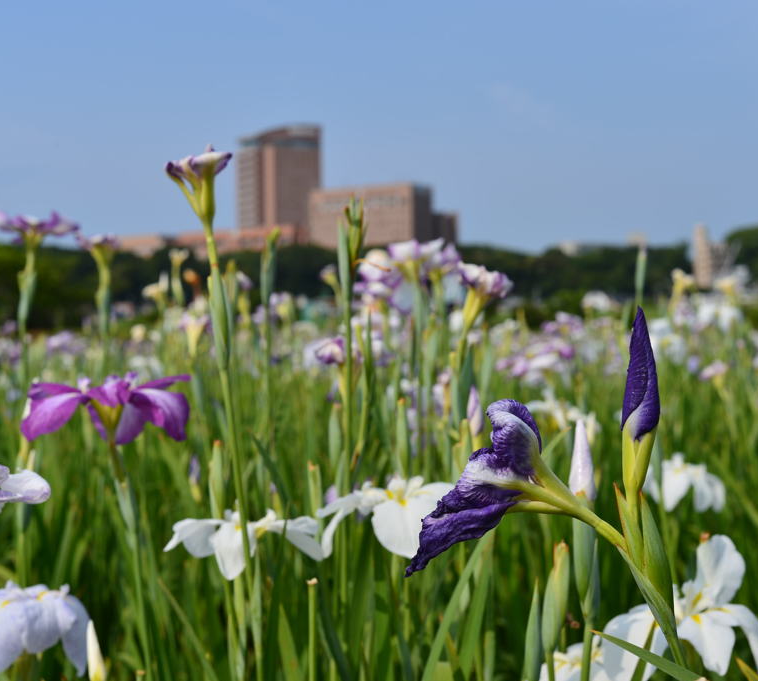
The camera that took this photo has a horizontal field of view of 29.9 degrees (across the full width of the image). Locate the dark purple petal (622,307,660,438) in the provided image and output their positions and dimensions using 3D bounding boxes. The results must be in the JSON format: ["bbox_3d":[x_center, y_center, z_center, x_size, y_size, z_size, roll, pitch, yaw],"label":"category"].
[{"bbox_3d":[0.138,0.017,0.750,0.020,0.069,0.019,0,1,0],"label":"dark purple petal"}]

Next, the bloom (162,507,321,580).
[{"bbox_3d":[-0.132,0.200,1.400,0.152,0.066,0.135,0,1,0],"label":"bloom"}]

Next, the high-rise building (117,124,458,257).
[{"bbox_3d":[-42.498,-66.882,660.000,158.000,62.000,48.000,1,1,30],"label":"high-rise building"}]

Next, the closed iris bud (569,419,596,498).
[{"bbox_3d":[0.171,0.101,1.200,0.024,0.067,0.024,0,1,0],"label":"closed iris bud"}]

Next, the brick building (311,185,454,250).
[{"bbox_3d":[1.539,-53.440,625.000,61.000,30.000,30.000,1,1,38],"label":"brick building"}]

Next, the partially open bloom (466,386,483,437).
[{"bbox_3d":[0.112,0.082,1.670,0.021,0.060,0.020,0,1,0],"label":"partially open bloom"}]

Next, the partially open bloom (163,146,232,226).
[{"bbox_3d":[-0.175,-0.150,1.370,0.064,0.076,0.058,0,1,0],"label":"partially open bloom"}]

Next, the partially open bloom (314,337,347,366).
[{"bbox_3d":[-0.067,0.015,1.950,0.046,0.040,0.045,0,1,0],"label":"partially open bloom"}]

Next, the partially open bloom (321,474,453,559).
[{"bbox_3d":[0.008,0.166,1.340,0.133,0.076,0.128,0,1,0],"label":"partially open bloom"}]

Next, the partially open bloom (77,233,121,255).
[{"bbox_3d":[-0.482,-0.167,2.450,0.074,0.037,0.072,0,1,0],"label":"partially open bloom"}]

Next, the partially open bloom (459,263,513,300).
[{"bbox_3d":[0.129,-0.071,1.700,0.063,0.045,0.060,0,1,0],"label":"partially open bloom"}]

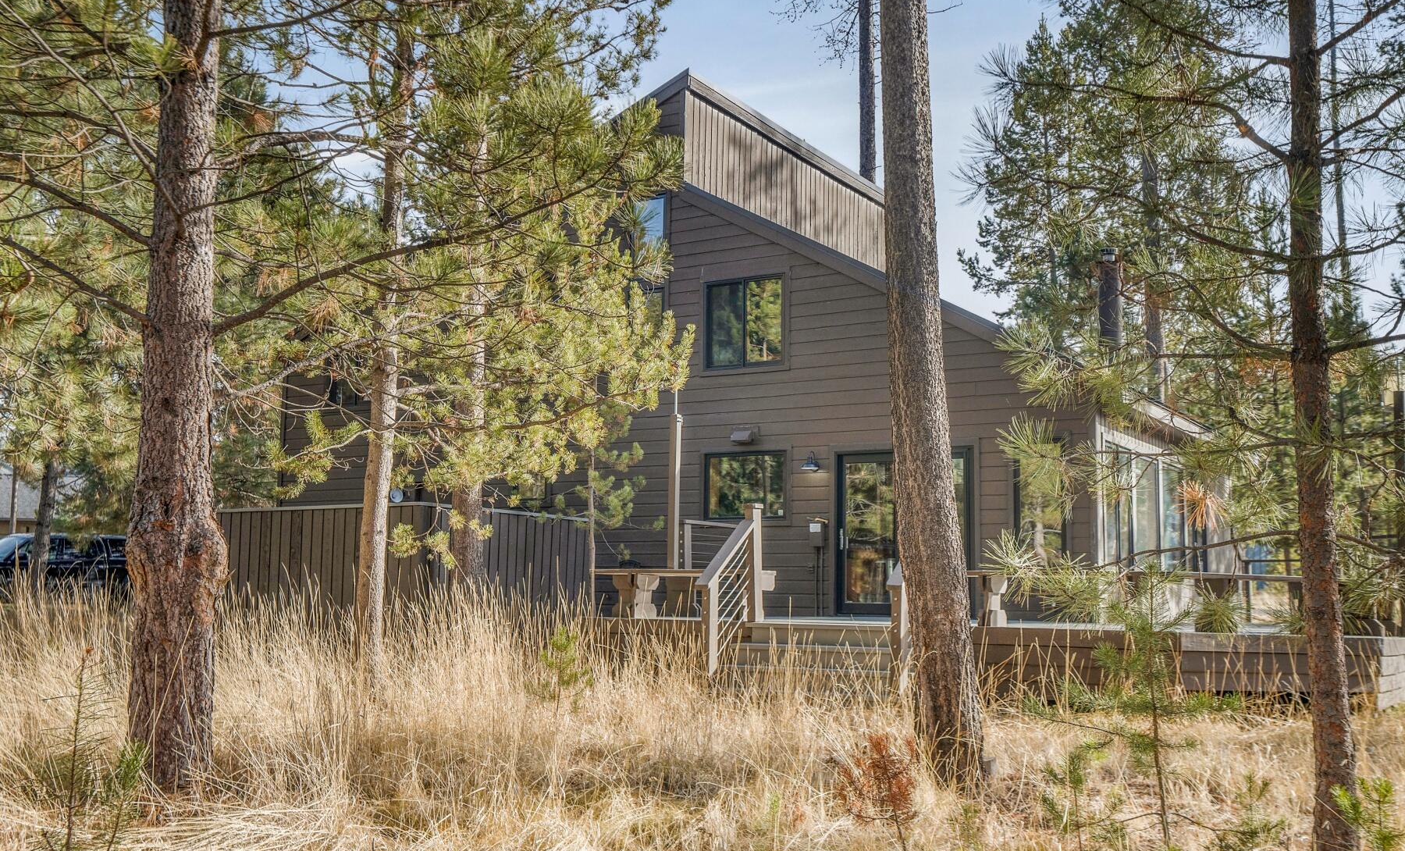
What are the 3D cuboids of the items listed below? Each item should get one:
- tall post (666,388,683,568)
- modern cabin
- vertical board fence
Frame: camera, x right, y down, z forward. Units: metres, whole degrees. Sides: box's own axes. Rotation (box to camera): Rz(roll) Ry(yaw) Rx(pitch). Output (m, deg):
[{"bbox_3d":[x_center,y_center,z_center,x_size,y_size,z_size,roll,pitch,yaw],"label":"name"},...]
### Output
[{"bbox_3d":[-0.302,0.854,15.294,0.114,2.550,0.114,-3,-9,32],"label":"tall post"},{"bbox_3d":[0.686,-0.667,22.159,14.157,7.880,7.277,-3,-8,32],"label":"modern cabin"},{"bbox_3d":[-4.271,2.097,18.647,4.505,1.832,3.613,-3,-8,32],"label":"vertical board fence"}]

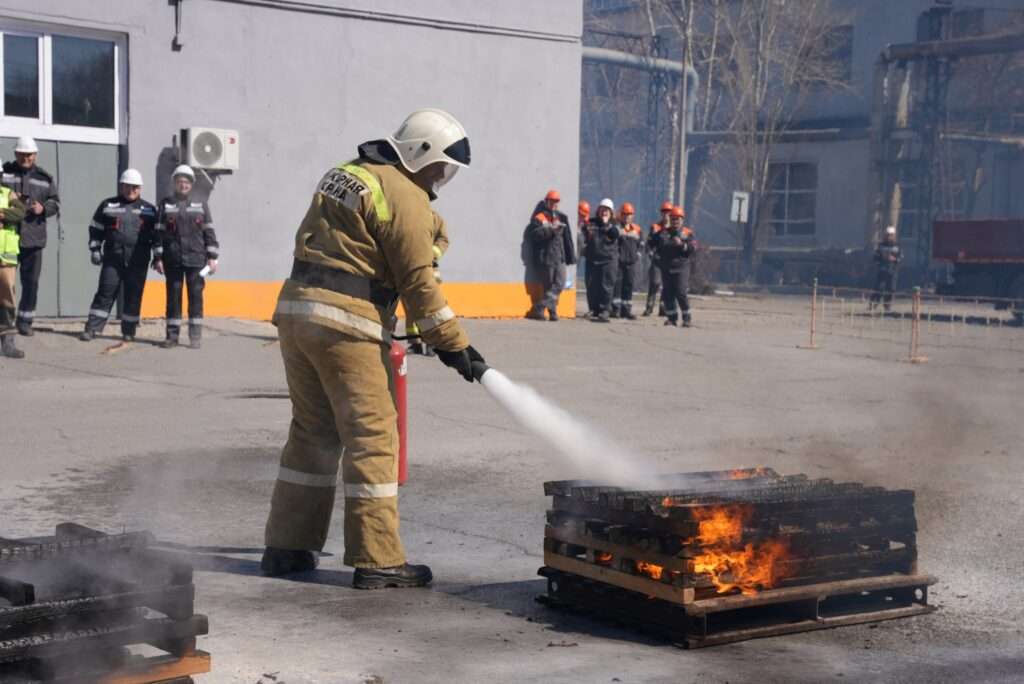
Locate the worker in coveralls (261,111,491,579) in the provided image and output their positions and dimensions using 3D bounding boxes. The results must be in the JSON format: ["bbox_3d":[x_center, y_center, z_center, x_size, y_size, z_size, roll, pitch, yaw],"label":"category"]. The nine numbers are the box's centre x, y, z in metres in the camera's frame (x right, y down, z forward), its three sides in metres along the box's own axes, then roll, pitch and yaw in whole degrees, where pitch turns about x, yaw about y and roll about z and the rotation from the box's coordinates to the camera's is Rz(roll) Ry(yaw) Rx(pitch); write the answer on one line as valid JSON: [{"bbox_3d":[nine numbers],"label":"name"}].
[{"bbox_3d":[-0.523,0.009,6.670,0.800,1.770,0.600,0,4,-23],"label":"worker in coveralls"}]

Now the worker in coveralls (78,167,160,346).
[{"bbox_3d":[-4.002,-0.888,17.900,0.750,1.750,0.400,0,4,-14],"label":"worker in coveralls"}]

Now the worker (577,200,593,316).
[{"bbox_3d":[1.092,-1.209,25.700,0.500,1.690,0.380,1,4,3],"label":"worker"}]

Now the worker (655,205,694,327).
[{"bbox_3d":[2.270,-1.062,24.500,0.540,1.670,0.400,2,4,7],"label":"worker"}]

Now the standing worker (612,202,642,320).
[{"bbox_3d":[1.642,-1.161,25.300,0.540,1.690,0.380,1,4,3],"label":"standing worker"}]

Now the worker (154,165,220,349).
[{"bbox_3d":[-3.247,-0.858,17.600,0.640,1.820,0.360,0,4,-12],"label":"worker"}]

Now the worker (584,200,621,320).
[{"bbox_3d":[1.257,-1.125,24.500,0.520,1.700,0.400,2,4,6],"label":"worker"}]

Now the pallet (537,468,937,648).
[{"bbox_3d":[0.834,0.740,6.382,1.170,0.430,0.810,-2,5,-35],"label":"pallet"}]

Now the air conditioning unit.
[{"bbox_3d":[-3.582,-2.303,21.000,0.700,0.480,0.250,-2,5,-41],"label":"air conditioning unit"}]

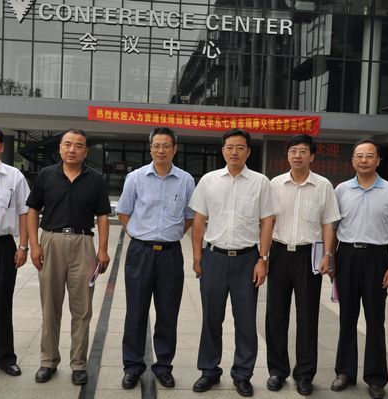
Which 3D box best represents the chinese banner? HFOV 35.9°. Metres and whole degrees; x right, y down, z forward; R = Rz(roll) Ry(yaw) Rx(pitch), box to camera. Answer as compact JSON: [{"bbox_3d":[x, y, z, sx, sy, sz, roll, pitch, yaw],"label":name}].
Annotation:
[{"bbox_3d":[0.394,-2.942,22.500,8.771,0.713,0.060,2,3,-5],"label":"chinese banner"}]

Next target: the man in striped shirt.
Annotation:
[{"bbox_3d":[0.723,0.426,4.127,0.570,1.735,0.340,3,3,13],"label":"man in striped shirt"}]

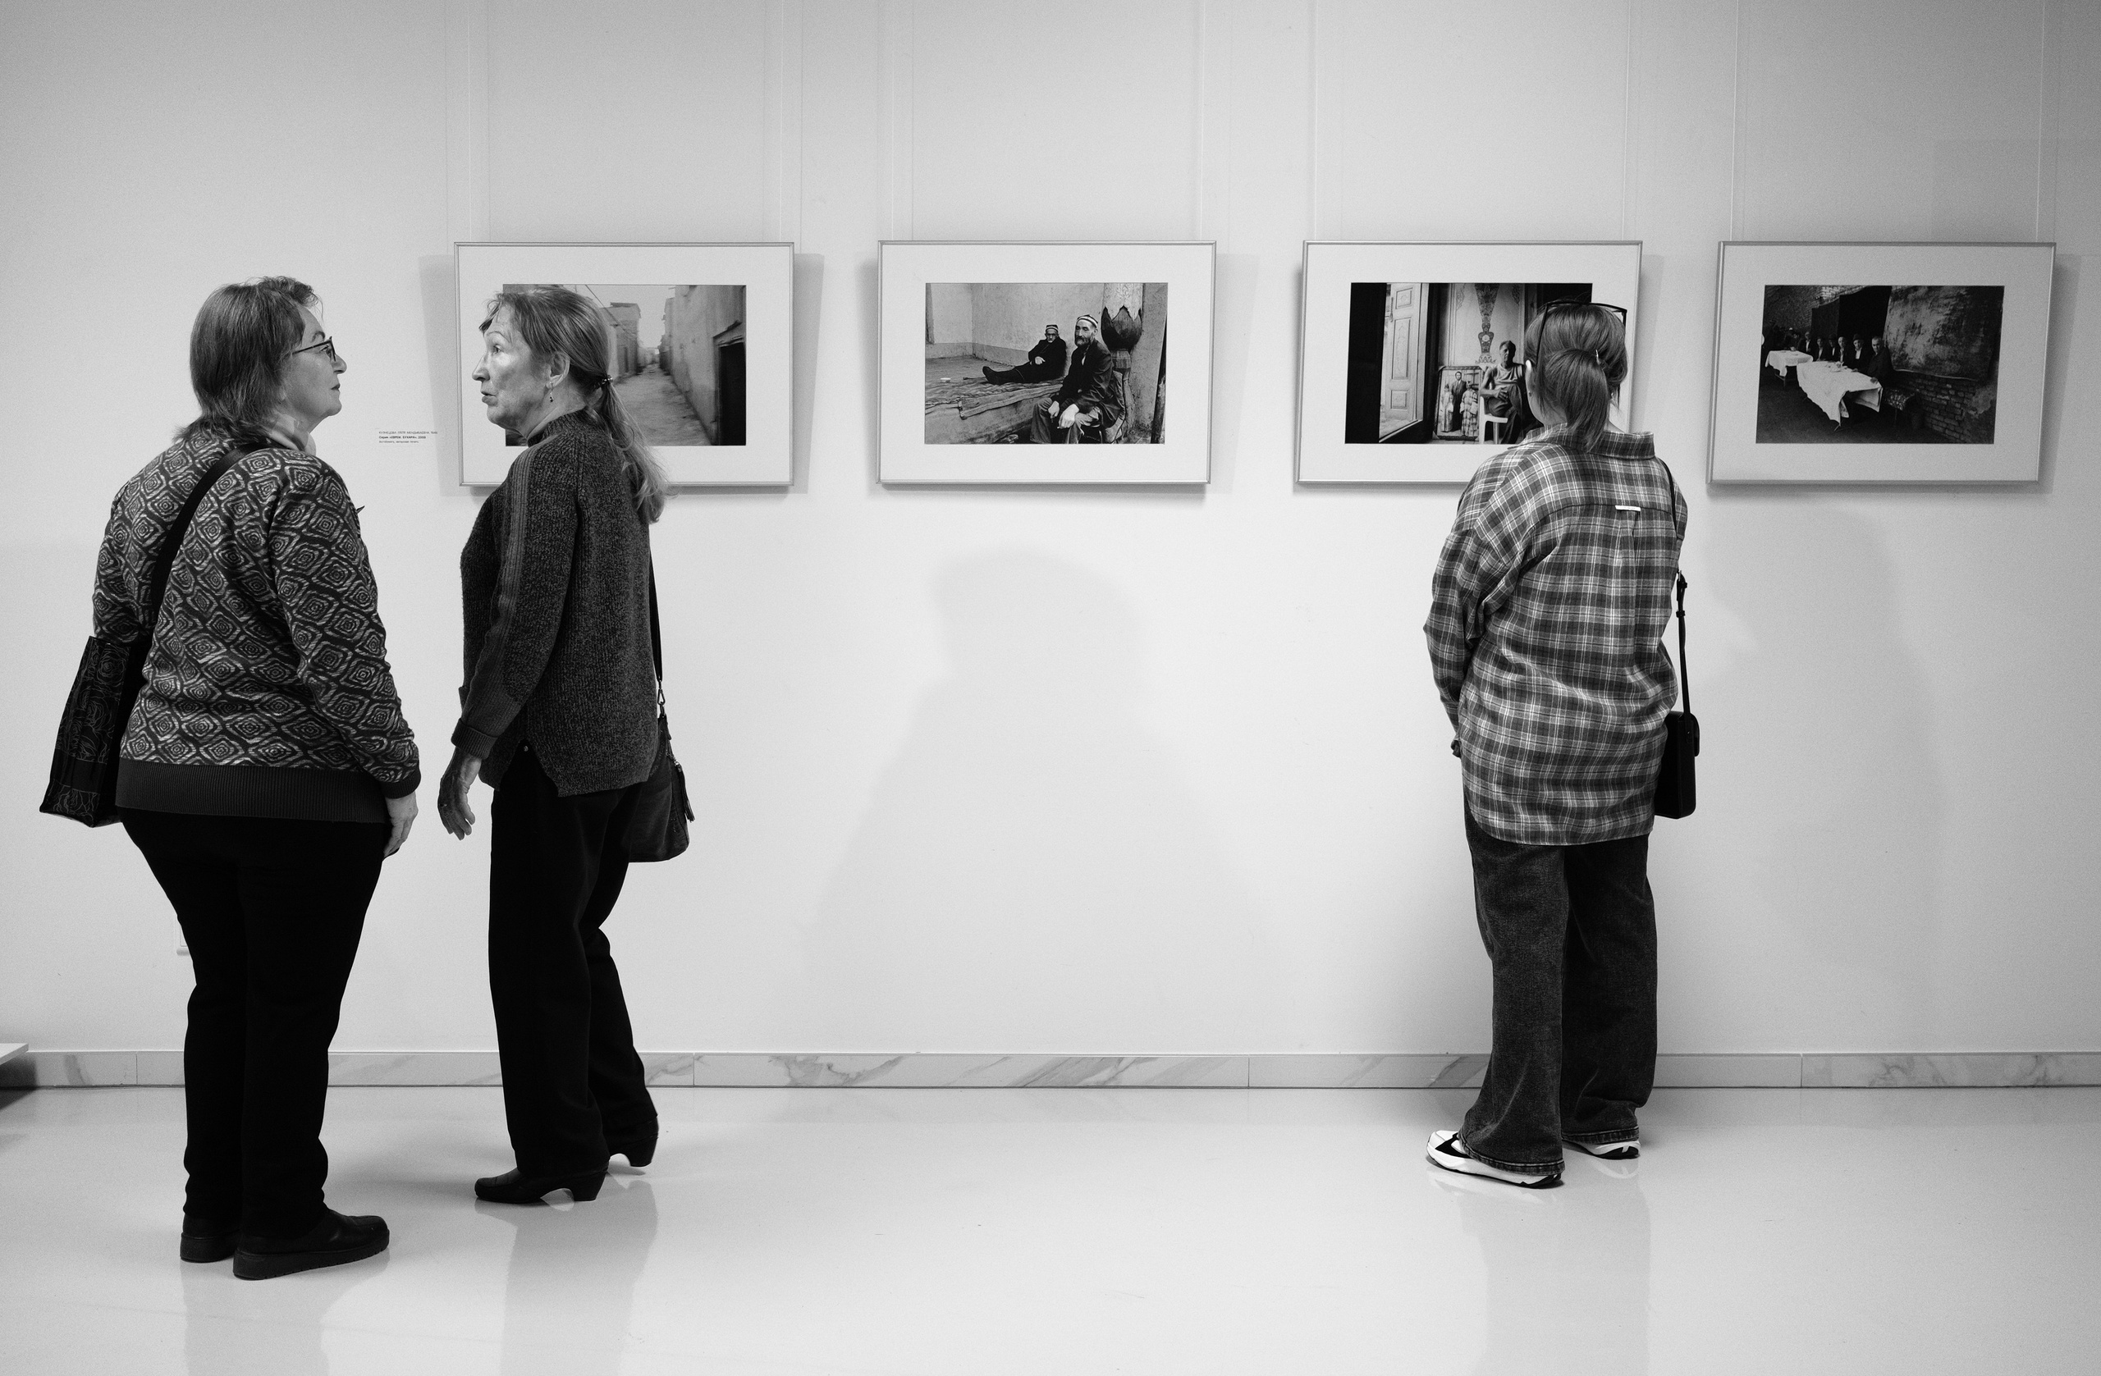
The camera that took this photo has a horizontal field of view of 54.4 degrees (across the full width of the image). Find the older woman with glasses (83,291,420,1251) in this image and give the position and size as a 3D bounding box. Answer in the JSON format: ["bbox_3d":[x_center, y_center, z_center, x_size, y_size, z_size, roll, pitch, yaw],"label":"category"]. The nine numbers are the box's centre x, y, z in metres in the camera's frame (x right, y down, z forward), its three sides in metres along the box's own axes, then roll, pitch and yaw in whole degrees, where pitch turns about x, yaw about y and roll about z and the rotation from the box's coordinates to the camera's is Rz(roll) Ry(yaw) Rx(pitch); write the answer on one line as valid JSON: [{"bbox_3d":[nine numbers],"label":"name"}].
[{"bbox_3d":[-1.288,0.137,3.330,0.360,1.600,0.510,-4,6,-43],"label":"older woman with glasses"}]

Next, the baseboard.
[{"bbox_3d":[0.005,0.824,4.392,4.600,0.080,0.018,0,4,0],"label":"baseboard"}]

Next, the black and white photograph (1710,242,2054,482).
[{"bbox_3d":[1.724,-0.676,4.255,0.700,0.500,0.025,0,7,0],"label":"black and white photograph"}]

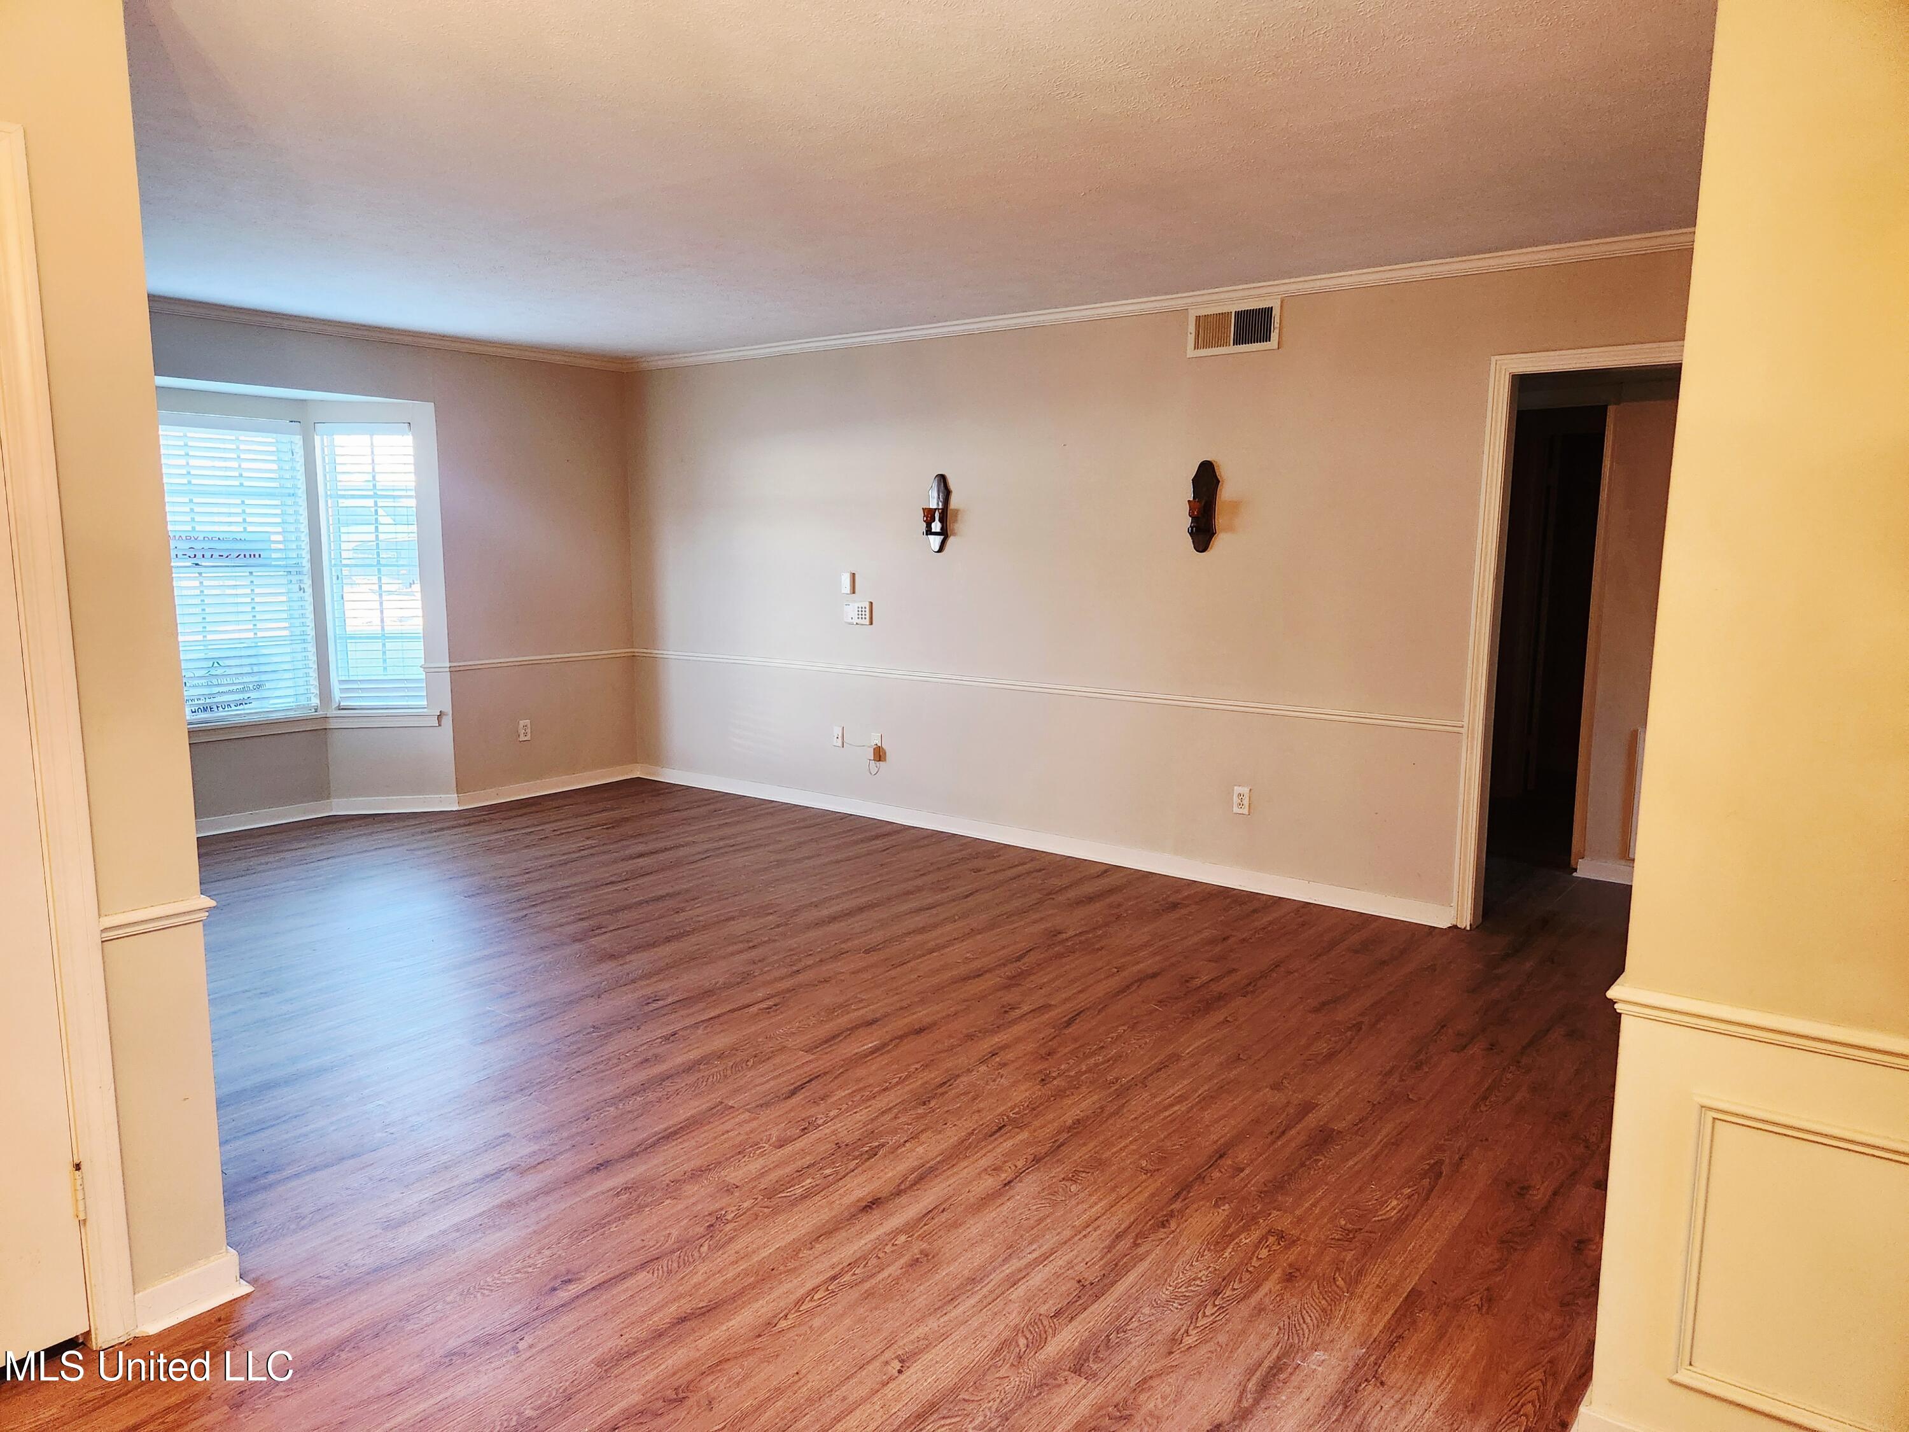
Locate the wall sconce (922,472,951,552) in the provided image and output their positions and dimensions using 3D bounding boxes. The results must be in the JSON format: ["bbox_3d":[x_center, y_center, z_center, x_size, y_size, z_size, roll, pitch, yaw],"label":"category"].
[{"bbox_3d":[-0.090,-0.960,6.027,0.120,0.365,0.110,7,10,37],"label":"wall sconce"}]

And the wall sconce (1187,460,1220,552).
[{"bbox_3d":[1.008,-0.858,5.191,0.120,0.376,0.110,7,10,37],"label":"wall sconce"}]

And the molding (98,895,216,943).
[{"bbox_3d":[-1.458,0.371,2.327,0.020,0.048,0.183,7,10,37],"label":"molding"}]

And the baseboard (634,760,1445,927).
[{"bbox_3d":[0.003,0.542,6.228,4.765,0.094,0.022,7,10,37],"label":"baseboard"}]

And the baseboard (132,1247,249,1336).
[{"bbox_3d":[-1.455,1.098,2.431,0.032,0.090,0.189,7,10,37],"label":"baseboard"}]

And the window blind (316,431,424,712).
[{"bbox_3d":[-2.971,-0.753,6.493,0.442,1.453,0.055,-1,9,-11],"label":"window blind"}]

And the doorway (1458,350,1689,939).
[{"bbox_3d":[2.304,-0.198,4.425,0.910,2.101,0.145,7,10,37],"label":"doorway"}]

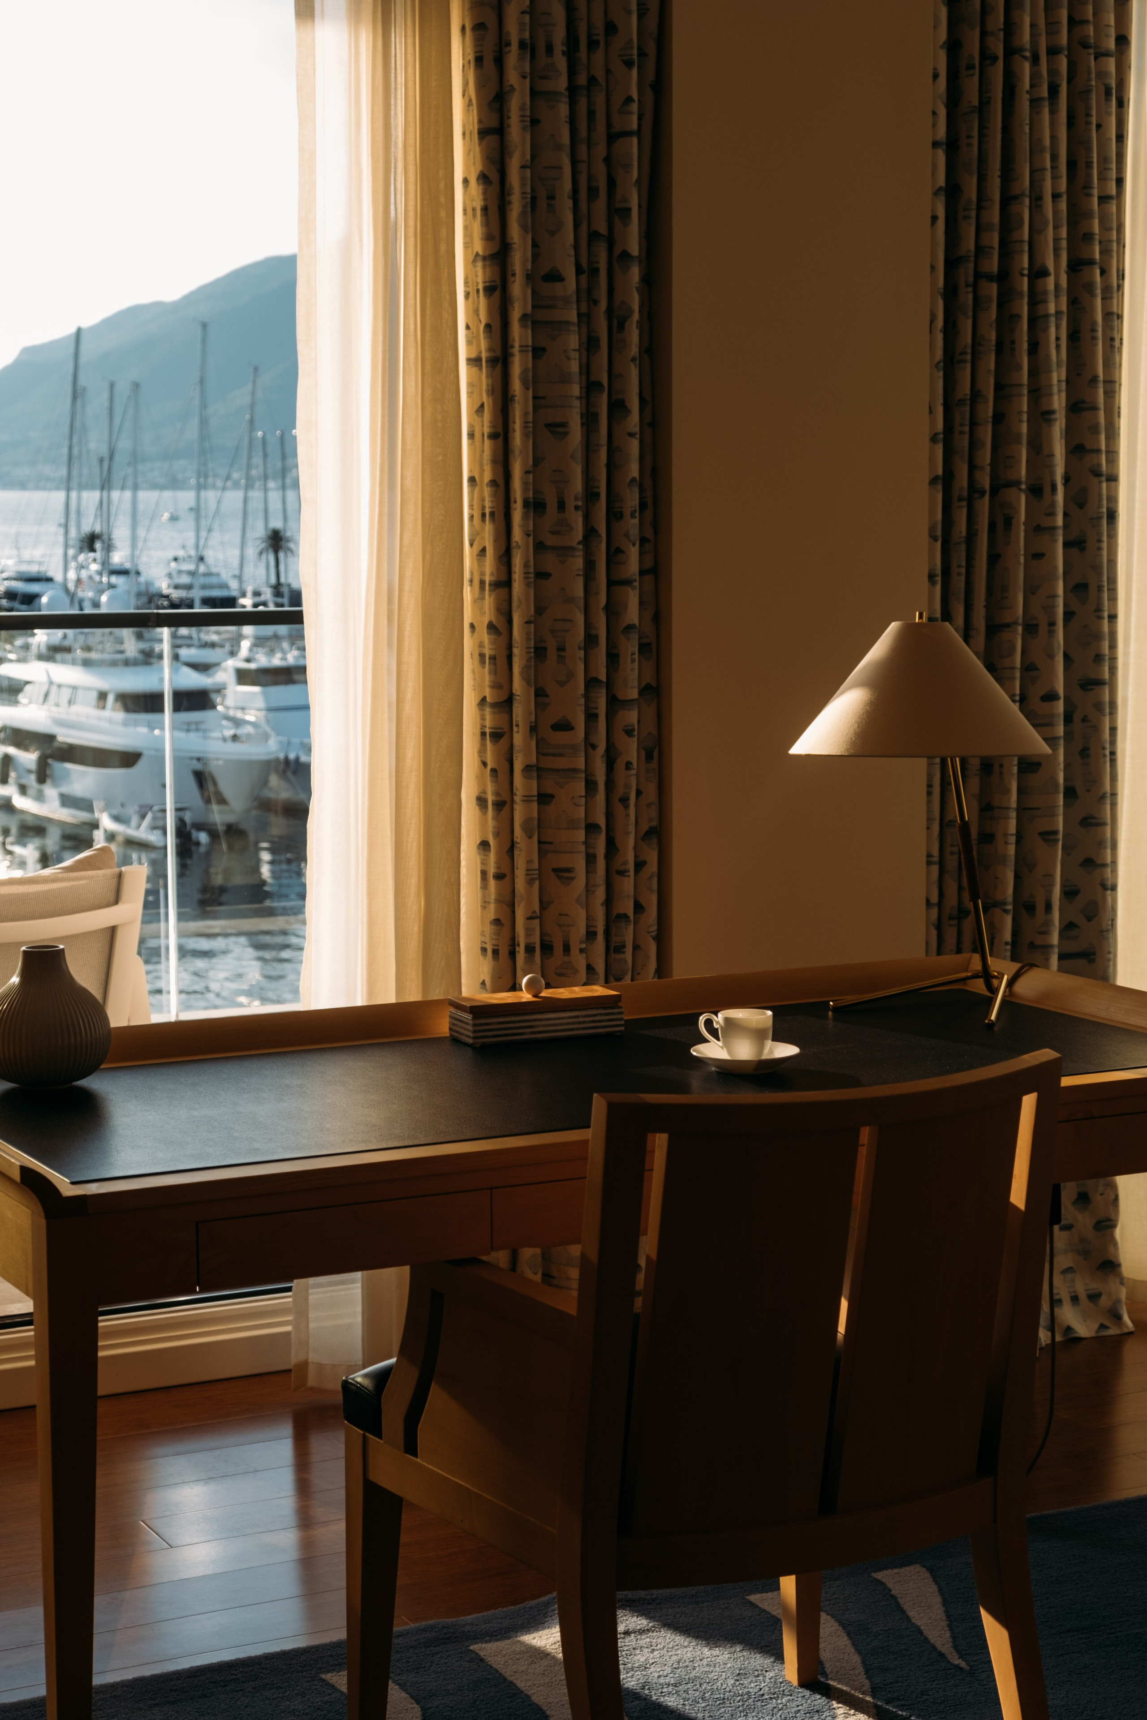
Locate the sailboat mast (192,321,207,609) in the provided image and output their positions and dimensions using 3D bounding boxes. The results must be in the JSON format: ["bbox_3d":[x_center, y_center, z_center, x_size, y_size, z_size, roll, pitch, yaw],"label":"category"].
[{"bbox_3d":[-26.479,-26.831,172.931,0.300,22.267,0.300,3,9,0],"label":"sailboat mast"}]

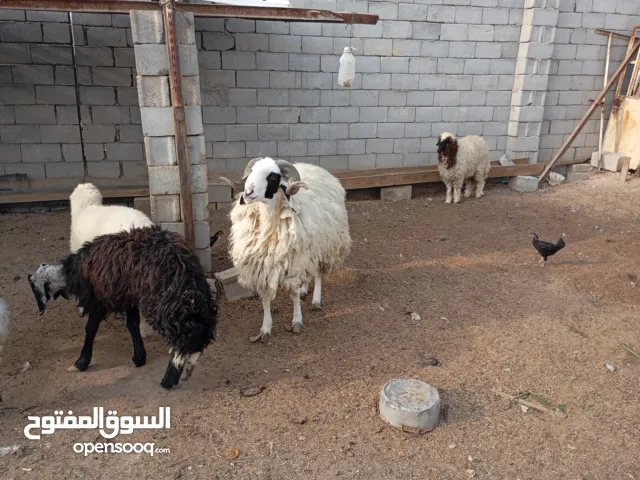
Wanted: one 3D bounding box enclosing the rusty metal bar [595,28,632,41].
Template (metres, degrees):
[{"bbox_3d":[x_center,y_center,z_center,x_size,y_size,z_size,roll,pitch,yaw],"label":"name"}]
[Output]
[{"bbox_3d":[3.545,-2.454,6.200,0.664,0.055,0.060,3,17,-16],"label":"rusty metal bar"}]

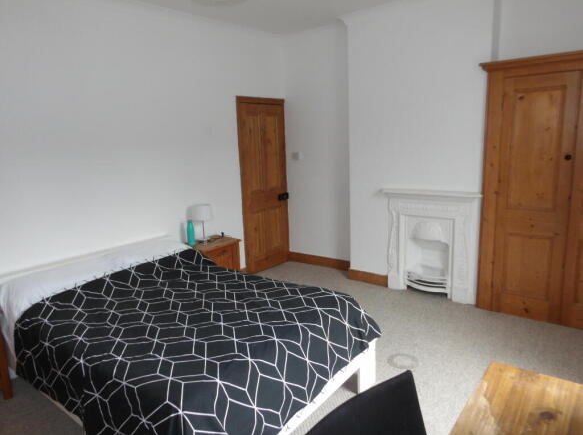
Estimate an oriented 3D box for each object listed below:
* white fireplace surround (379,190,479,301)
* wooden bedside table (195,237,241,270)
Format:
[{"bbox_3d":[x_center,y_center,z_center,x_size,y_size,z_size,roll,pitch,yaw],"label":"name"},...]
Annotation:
[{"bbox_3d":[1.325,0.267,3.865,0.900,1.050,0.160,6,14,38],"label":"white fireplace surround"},{"bbox_3d":[-0.772,0.557,4.026,0.370,0.600,0.490,6,14,38],"label":"wooden bedside table"}]

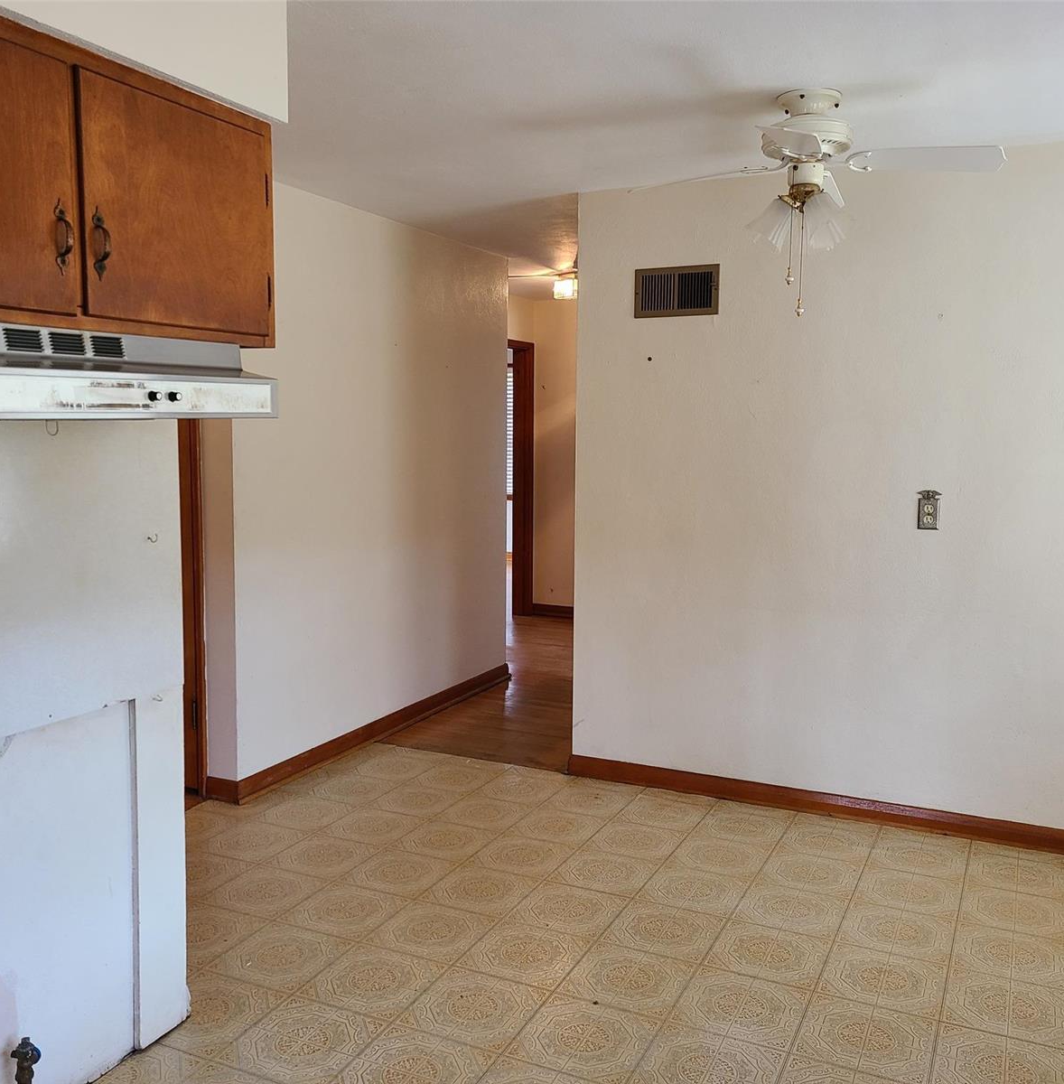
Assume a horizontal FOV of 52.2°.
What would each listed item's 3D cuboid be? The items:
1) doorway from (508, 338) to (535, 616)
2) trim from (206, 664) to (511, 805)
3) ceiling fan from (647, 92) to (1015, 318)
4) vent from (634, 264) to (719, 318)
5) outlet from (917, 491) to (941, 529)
[{"bbox_3d":[-0.243,-0.427,8.040,0.150,2.105,0.880,3,7,25],"label":"doorway"},{"bbox_3d":[-0.710,0.868,5.374,0.170,0.094,2.400,3,7,25],"label":"trim"},{"bbox_3d":[0.805,-0.997,3.223,1.100,0.600,1.100,3,7,25],"label":"ceiling fan"},{"bbox_3d":[0.566,-0.978,4.245,0.344,0.195,0.020,3,7,25],"label":"vent"},{"bbox_3d":[1.433,-0.114,3.922,0.082,0.140,0.015,3,7,25],"label":"outlet"}]

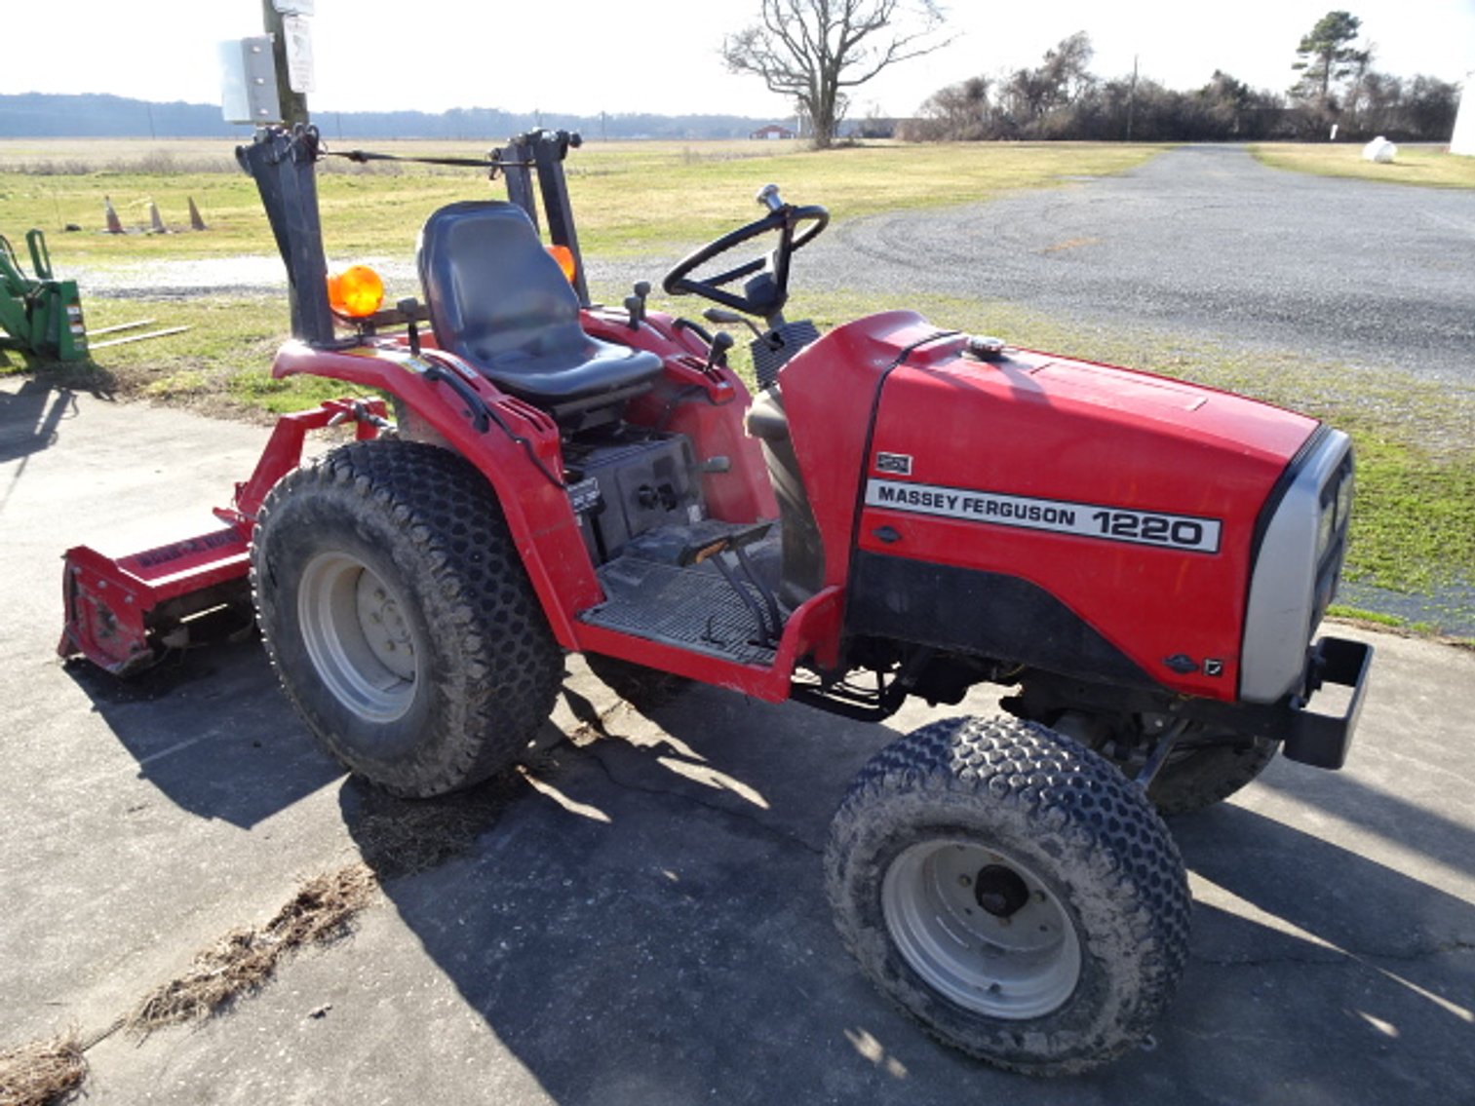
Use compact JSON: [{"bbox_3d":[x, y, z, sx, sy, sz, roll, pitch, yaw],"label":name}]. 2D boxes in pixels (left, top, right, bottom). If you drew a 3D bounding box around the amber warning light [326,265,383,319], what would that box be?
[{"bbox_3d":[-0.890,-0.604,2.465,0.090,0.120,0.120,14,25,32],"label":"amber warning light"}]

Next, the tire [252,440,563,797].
[{"bbox_3d":[-0.792,0.159,2.526,0.840,0.835,0.305,14,25,32],"label":"tire"}]

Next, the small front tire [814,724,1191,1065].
[{"bbox_3d":[0.448,0.577,1.806,0.585,0.580,0.235,14,25,31],"label":"small front tire"}]

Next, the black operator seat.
[{"bbox_3d":[-0.465,-0.606,2.572,0.480,0.460,0.480,14,25,32],"label":"black operator seat"}]

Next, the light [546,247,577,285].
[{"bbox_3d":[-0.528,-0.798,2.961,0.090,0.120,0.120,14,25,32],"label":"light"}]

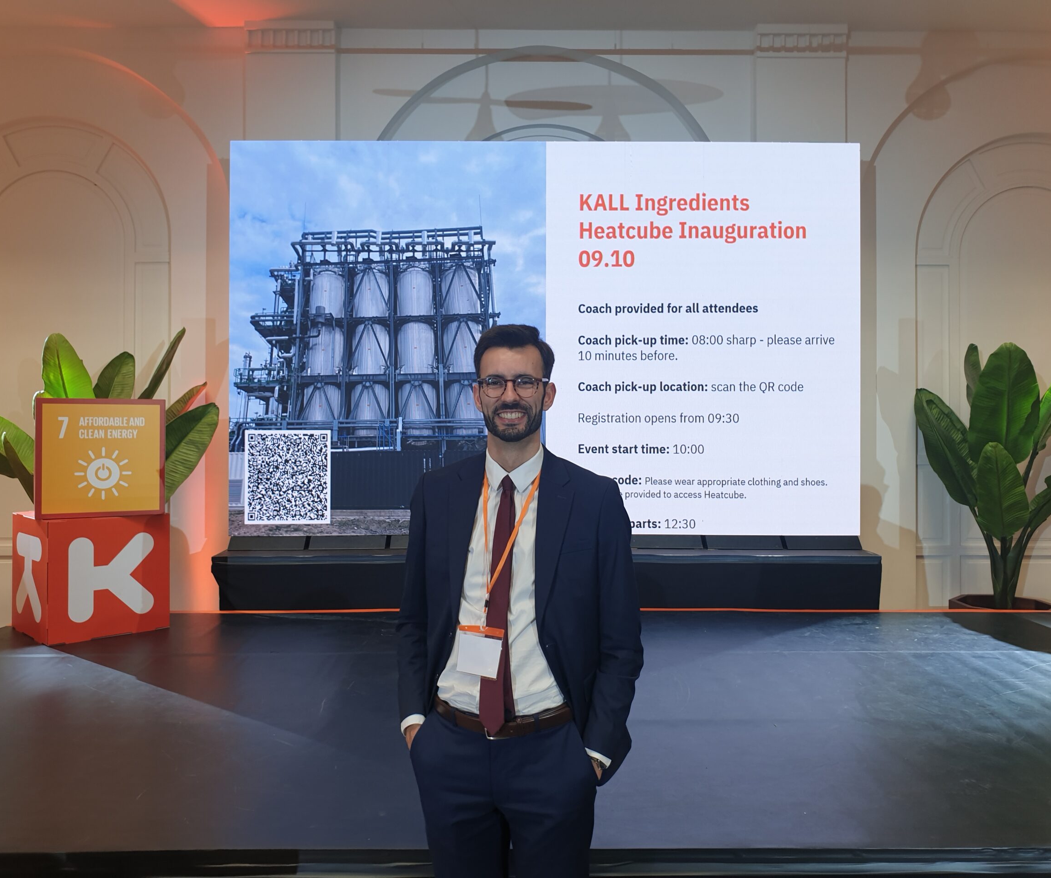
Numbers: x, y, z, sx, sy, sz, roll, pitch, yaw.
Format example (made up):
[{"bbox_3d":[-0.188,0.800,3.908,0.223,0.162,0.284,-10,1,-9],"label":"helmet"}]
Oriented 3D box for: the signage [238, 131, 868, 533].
[{"bbox_3d":[0.126,-0.640,5.630,4.000,2.500,0.100,0,0,0],"label":"signage"}]

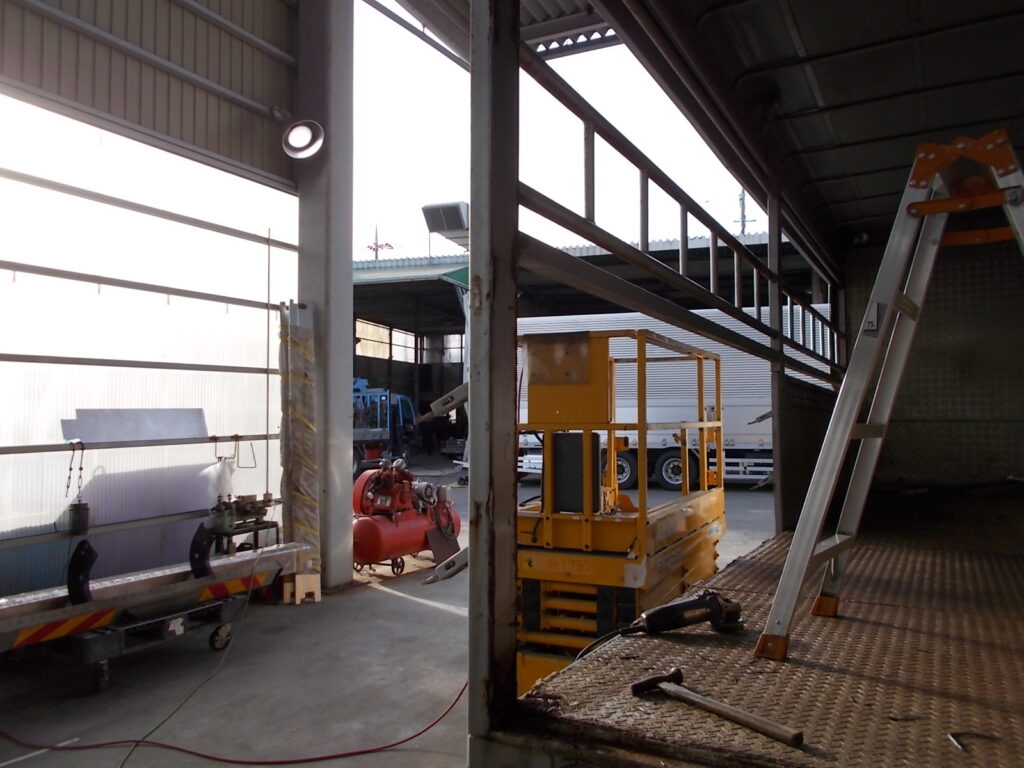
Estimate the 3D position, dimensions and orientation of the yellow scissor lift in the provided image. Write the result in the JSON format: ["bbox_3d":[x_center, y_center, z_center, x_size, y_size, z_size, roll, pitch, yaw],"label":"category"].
[{"bbox_3d":[0.716,0.795,4.807,0.840,2.065,1.800,-1,-2,27],"label":"yellow scissor lift"}]

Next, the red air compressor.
[{"bbox_3d":[-1.145,1.358,8.211,0.600,1.150,1.560,-1,-2,30],"label":"red air compressor"}]

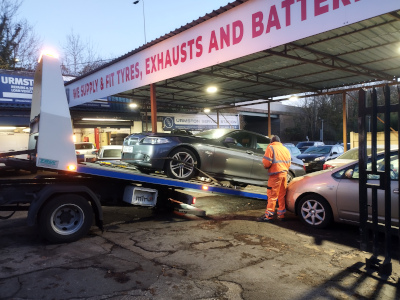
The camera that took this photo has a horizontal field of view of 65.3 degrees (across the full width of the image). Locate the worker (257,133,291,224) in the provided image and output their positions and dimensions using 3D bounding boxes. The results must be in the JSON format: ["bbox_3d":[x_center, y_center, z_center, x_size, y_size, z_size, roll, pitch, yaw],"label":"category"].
[{"bbox_3d":[1.471,0.565,6.120,0.570,1.690,0.520,-2,2,-33],"label":"worker"}]

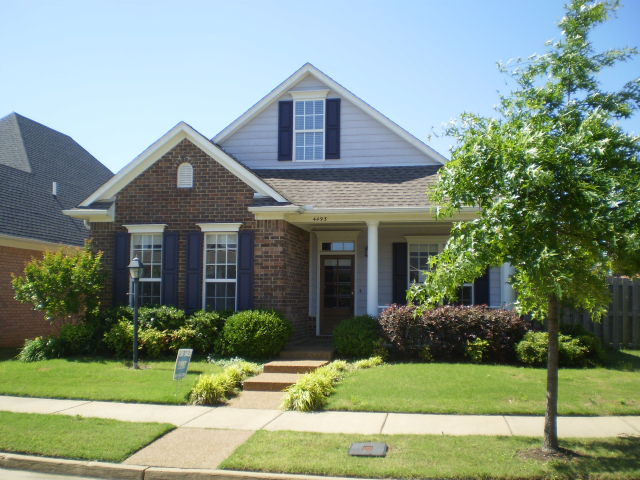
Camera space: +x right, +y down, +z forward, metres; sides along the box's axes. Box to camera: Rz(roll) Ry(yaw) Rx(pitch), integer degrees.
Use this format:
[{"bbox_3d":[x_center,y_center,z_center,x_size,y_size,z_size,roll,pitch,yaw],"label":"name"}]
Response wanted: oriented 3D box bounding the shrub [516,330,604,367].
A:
[{"bbox_3d":[4.467,2.029,12.386,1.565,0.684,1.050,0,-5,10],"label":"shrub"}]

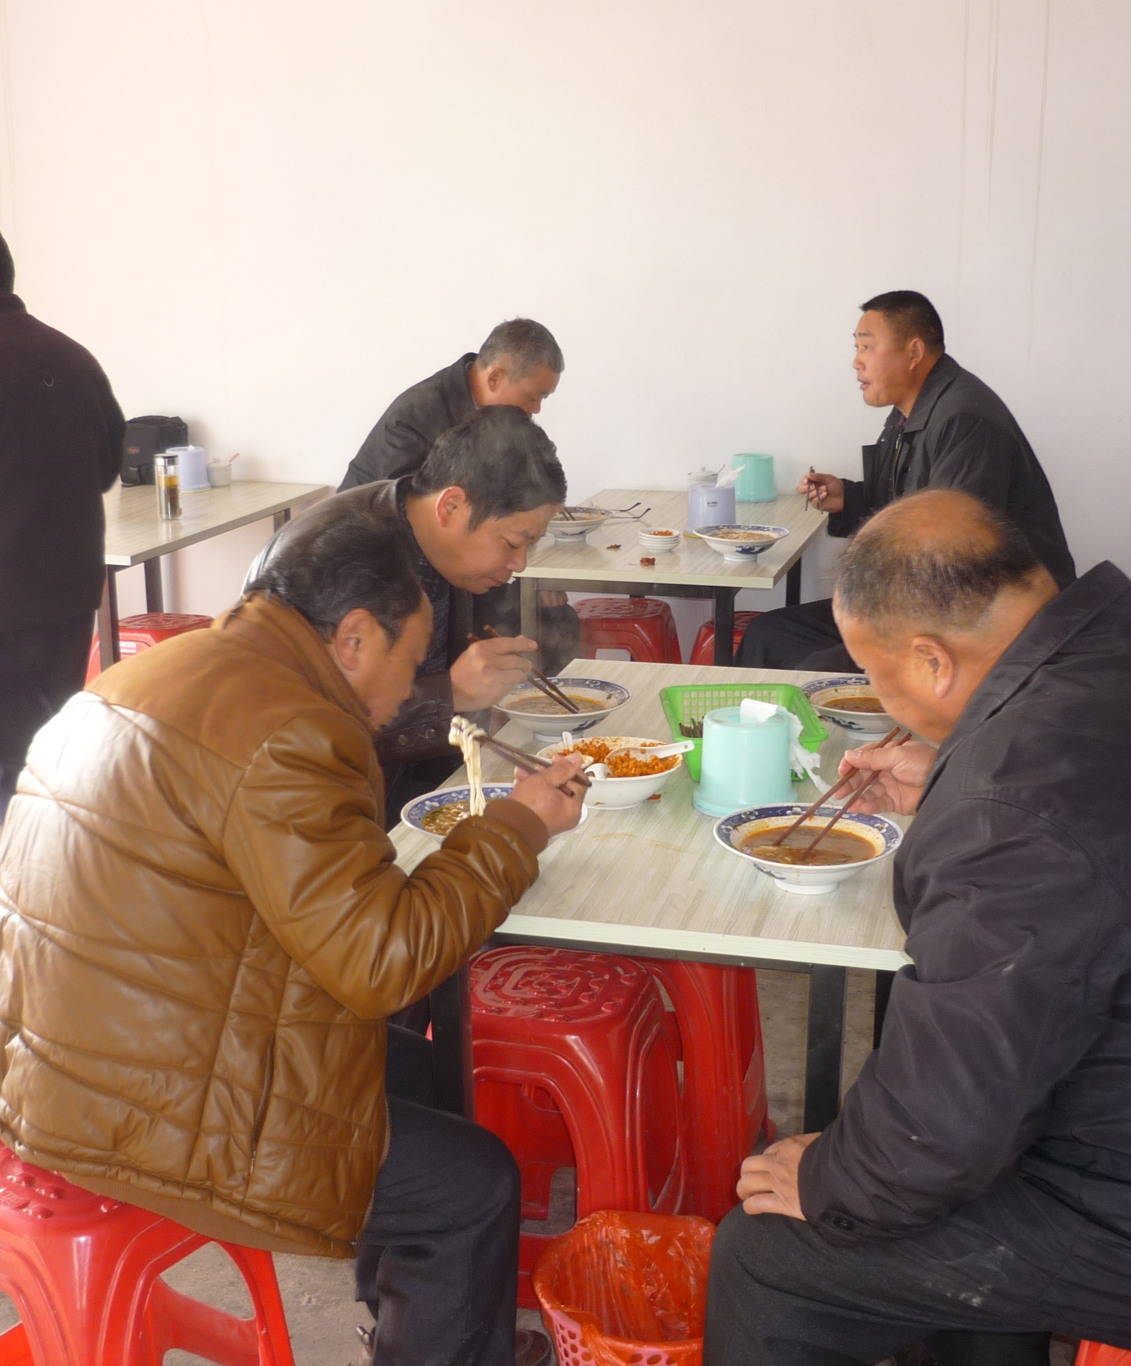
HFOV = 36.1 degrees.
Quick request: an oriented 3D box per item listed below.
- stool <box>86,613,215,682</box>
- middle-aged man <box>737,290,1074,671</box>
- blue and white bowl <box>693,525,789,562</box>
[{"bbox_3d":[-1.094,0.070,4.756,0.332,0.480,0.332,6,16,22],"label":"stool"},{"bbox_3d":[0.826,-0.268,4.264,0.800,1.350,0.560,1,15,7],"label":"middle-aged man"},{"bbox_3d":[0.414,-0.332,4.140,0.222,0.066,0.222,0,15,0],"label":"blue and white bowl"}]

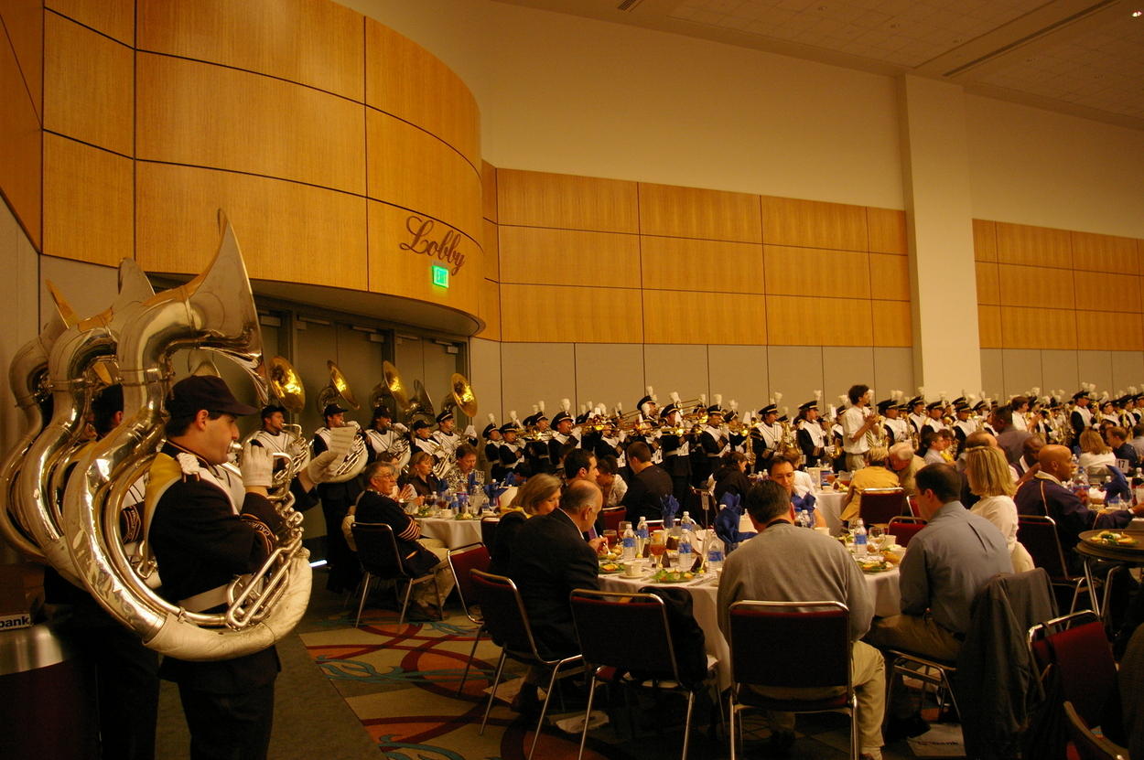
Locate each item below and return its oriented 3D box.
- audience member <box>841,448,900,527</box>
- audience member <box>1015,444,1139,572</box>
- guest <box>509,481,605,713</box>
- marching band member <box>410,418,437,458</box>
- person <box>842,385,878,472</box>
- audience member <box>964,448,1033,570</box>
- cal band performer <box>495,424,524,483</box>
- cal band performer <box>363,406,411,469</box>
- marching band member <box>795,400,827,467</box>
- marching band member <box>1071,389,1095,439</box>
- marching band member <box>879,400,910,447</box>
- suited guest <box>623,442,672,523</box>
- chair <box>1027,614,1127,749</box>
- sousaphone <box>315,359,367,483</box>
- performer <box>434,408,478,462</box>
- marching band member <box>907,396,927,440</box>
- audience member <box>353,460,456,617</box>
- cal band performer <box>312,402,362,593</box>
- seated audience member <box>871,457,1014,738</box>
[{"bbox_3d":[3.124,1.327,8.884,0.500,1.270,0.750,-1,-3,-16],"label":"audience member"},{"bbox_3d":[3.506,1.114,5.911,0.850,1.340,0.580,-1,-3,-18],"label":"audience member"},{"bbox_3d":[-0.031,1.150,4.430,0.760,1.260,0.530,1,-4,-37],"label":"guest"},{"bbox_3d":[-1.742,1.337,10.100,0.480,1.680,0.550,-3,-4,25],"label":"marching band member"},{"bbox_3d":[3.190,1.035,9.500,0.500,1.900,0.520,-3,-4,25],"label":"person"},{"bbox_3d":[2.161,1.067,4.780,0.770,1.350,0.500,-4,-4,29],"label":"audience member"},{"bbox_3d":[-0.859,1.416,11.941,0.460,1.680,0.480,-3,-4,28],"label":"cal band performer"},{"bbox_3d":[-1.987,1.212,9.100,0.500,1.840,0.530,-4,-4,38],"label":"cal band performer"},{"bbox_3d":[3.434,1.231,12.300,0.450,1.820,0.520,-4,-4,38],"label":"marching band member"},{"bbox_3d":[9.183,1.171,15.400,0.450,1.870,0.530,-5,-5,44],"label":"marching band member"},{"bbox_3d":[4.408,1.182,11.745,0.460,1.800,0.500,-3,-4,28],"label":"marching band member"},{"bbox_3d":[0.572,1.194,6.650,0.510,1.390,0.720,0,-4,-24],"label":"suited guest"},{"bbox_3d":[1.849,1.238,2.812,0.480,0.850,0.550,0,-4,-33],"label":"chair"},{"bbox_3d":[-2.328,0.420,8.600,0.560,1.240,0.620,-2,-3,10],"label":"sousaphone"},{"bbox_3d":[-1.442,1.275,10.348,0.500,1.820,0.520,-4,-4,35],"label":"performer"},{"bbox_3d":[5.282,1.203,13.144,0.460,1.860,0.500,-3,-4,28],"label":"marching band member"},{"bbox_3d":[-1.362,1.315,6.950,0.740,1.310,0.530,1,-4,-40],"label":"audience member"},{"bbox_3d":[-2.273,1.163,8.300,0.500,1.850,0.580,-3,-4,22],"label":"cal band performer"},{"bbox_3d":[1.784,1.069,4.064,0.530,1.330,0.790,1,-4,-36],"label":"seated audience member"}]

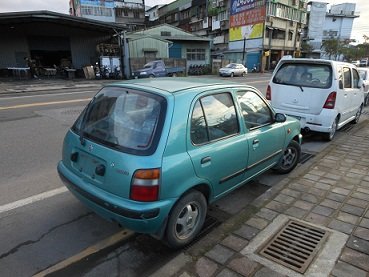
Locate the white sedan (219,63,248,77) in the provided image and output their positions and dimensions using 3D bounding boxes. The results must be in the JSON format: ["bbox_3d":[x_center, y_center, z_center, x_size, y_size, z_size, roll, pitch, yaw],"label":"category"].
[{"bbox_3d":[5.468,-7.565,29.571,1.700,1.430,4.300,15,21,41],"label":"white sedan"}]

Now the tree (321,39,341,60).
[{"bbox_3d":[24.808,-14.131,45.856,3.900,5.608,3.900,15,21,41],"label":"tree"}]

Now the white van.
[{"bbox_3d":[3.613,-1.169,7.093,1.620,1.680,3.500,15,21,40],"label":"white van"}]

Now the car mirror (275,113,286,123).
[{"bbox_3d":[1.212,-0.262,3.360,0.165,0.125,0.100,15,21,40],"label":"car mirror"}]

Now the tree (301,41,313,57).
[{"bbox_3d":[17.446,-11.661,38.683,2.600,4.547,2.600,15,21,41],"label":"tree"}]

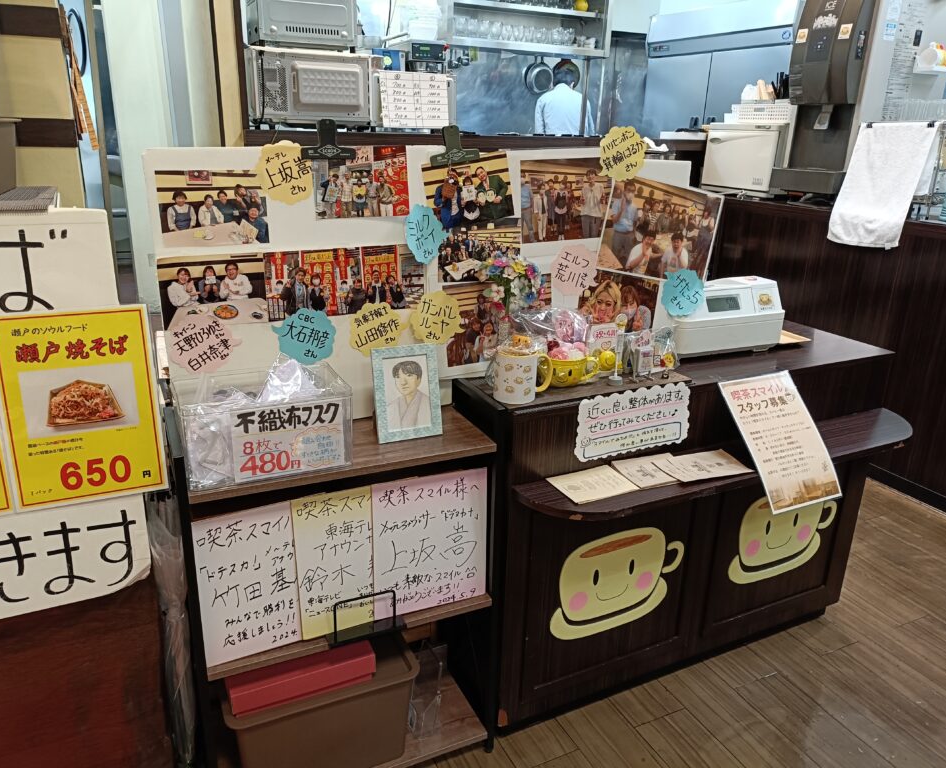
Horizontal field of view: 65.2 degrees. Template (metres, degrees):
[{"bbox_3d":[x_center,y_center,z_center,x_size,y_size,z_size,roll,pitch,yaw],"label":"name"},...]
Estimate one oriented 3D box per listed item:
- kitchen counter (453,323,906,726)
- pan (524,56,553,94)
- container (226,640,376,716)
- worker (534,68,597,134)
[{"bbox_3d":[0.530,0.332,1.894,1.150,0.795,0.590,-8,21,-26],"label":"kitchen counter"},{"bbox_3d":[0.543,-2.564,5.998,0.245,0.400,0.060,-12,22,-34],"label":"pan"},{"bbox_3d":[-0.357,0.544,1.485,0.275,0.064,0.200,-7,20,-24],"label":"container"},{"bbox_3d":[0.625,-1.487,5.618,0.460,1.680,0.340,1,19,0],"label":"worker"}]

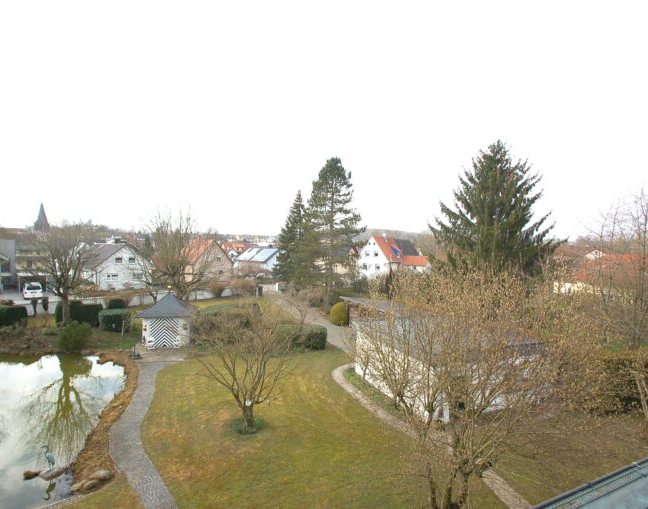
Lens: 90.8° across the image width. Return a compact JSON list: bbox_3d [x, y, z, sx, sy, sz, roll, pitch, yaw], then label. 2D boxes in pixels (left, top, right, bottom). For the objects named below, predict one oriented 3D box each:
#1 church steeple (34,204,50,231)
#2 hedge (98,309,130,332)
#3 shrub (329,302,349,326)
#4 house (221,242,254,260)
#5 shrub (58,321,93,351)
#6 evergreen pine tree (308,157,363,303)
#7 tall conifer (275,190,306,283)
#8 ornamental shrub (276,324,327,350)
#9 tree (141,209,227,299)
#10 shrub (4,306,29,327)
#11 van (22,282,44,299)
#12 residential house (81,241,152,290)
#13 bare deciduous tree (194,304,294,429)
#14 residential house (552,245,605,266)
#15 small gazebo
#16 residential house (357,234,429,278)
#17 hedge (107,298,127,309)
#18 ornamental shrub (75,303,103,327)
[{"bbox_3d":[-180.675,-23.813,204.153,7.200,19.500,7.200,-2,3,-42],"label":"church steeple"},{"bbox_3d":[-16.621,5.254,25.400,2.200,1.400,1.700,0,4,-24],"label":"hedge"},{"bbox_3d":[1.414,5.509,30.170,1.750,1.950,1.750,0,3,0],"label":"shrub"},{"bbox_3d":[-26.234,0.404,98.112,11.000,8.200,9.500,-1,3,-12],"label":"house"},{"bbox_3d":[-16.805,5.363,21.600,1.800,1.700,1.700,-1,4,-30],"label":"shrub"},{"bbox_3d":[1.307,-2.562,36.300,6.400,16.500,6.200,1,3,0],"label":"evergreen pine tree"},{"bbox_3d":[-4.090,-1.930,47.461,6.300,15.300,6.300,0,3,0],"label":"tall conifer"},{"bbox_3d":[-1.564,5.748,22.135,3.100,1.200,1.600,0,2,-10],"label":"ornamental shrub"},{"bbox_3d":[-15.068,0.417,34.500,8.700,10.100,8.500,1,3,0],"label":"tree"},{"bbox_3d":[-25.990,5.064,27.122,1.500,1.700,1.500,-2,3,-45],"label":"shrub"},{"bbox_3d":[-36.664,4.413,40.411,1.850,1.780,4.700,-2,3,-44],"label":"van"},{"bbox_3d":[-35.163,1.624,54.297,9.200,7.600,8.400,2,3,40],"label":"residential house"},{"bbox_3d":[-3.031,4.399,12.477,3.600,4.600,3.600,1,2,0],"label":"bare deciduous tree"},{"bbox_3d":[67.721,1.753,84.000,9.500,7.800,11.500,1,3,6],"label":"residential house"},{"bbox_3d":[-11.439,4.447,23.490,3.800,3.500,3.800,0,2,-14],"label":"small gazebo"},{"bbox_3d":[14.895,0.577,69.066,13.000,8.700,9.000,-1,3,-43],"label":"residential house"},{"bbox_3d":[-21.309,5.482,33.072,1.900,1.750,1.700,-1,3,-30],"label":"hedge"},{"bbox_3d":[-21.604,5.531,29.671,2.100,1.950,1.350,-1,3,-18],"label":"ornamental shrub"}]

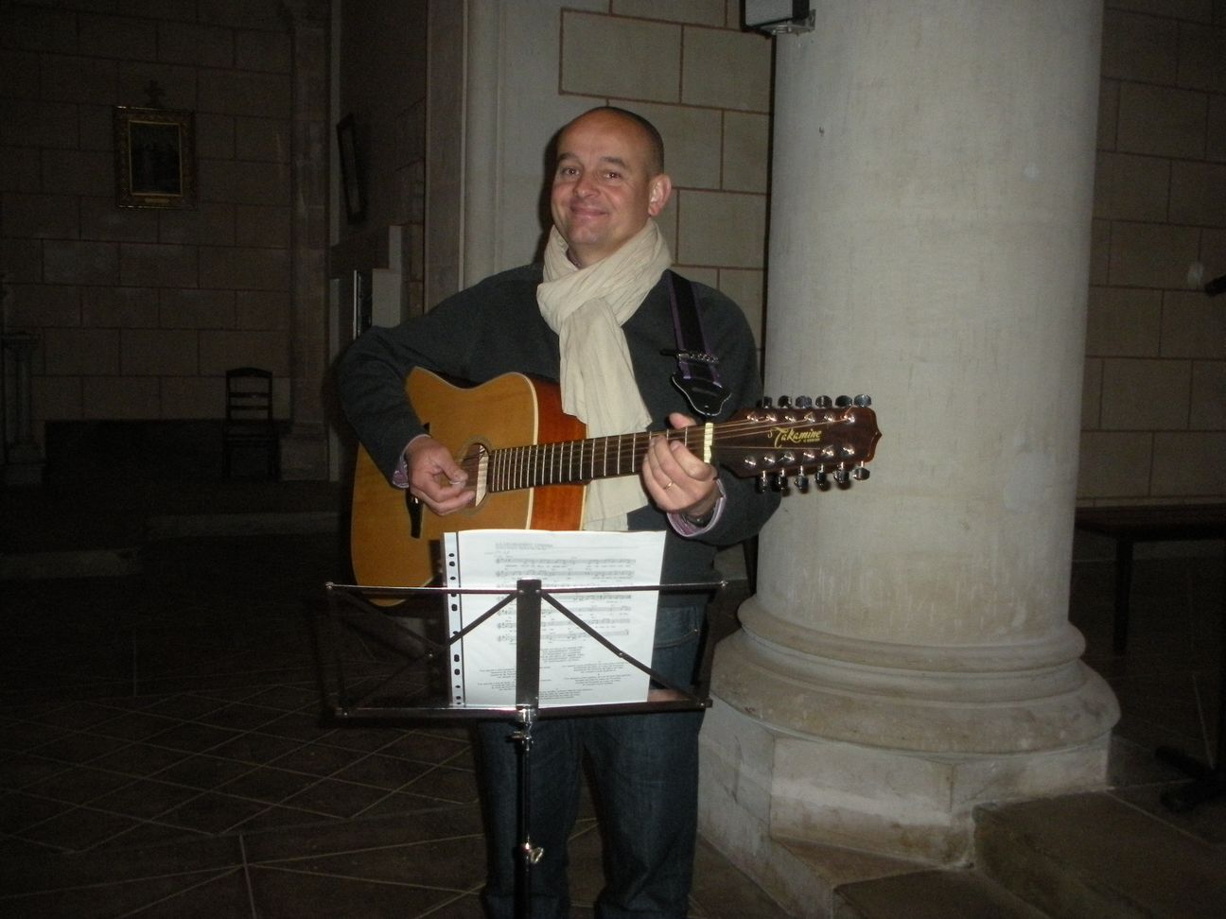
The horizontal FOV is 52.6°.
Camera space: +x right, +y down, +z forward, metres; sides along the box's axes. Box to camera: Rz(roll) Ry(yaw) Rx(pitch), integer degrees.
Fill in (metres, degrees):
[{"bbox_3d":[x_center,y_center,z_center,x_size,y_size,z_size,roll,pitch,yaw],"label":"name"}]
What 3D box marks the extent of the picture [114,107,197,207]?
[{"bbox_3d":[-3.443,-2.264,9.338,0.575,0.740,0.060,0,9,-18],"label":"picture"}]

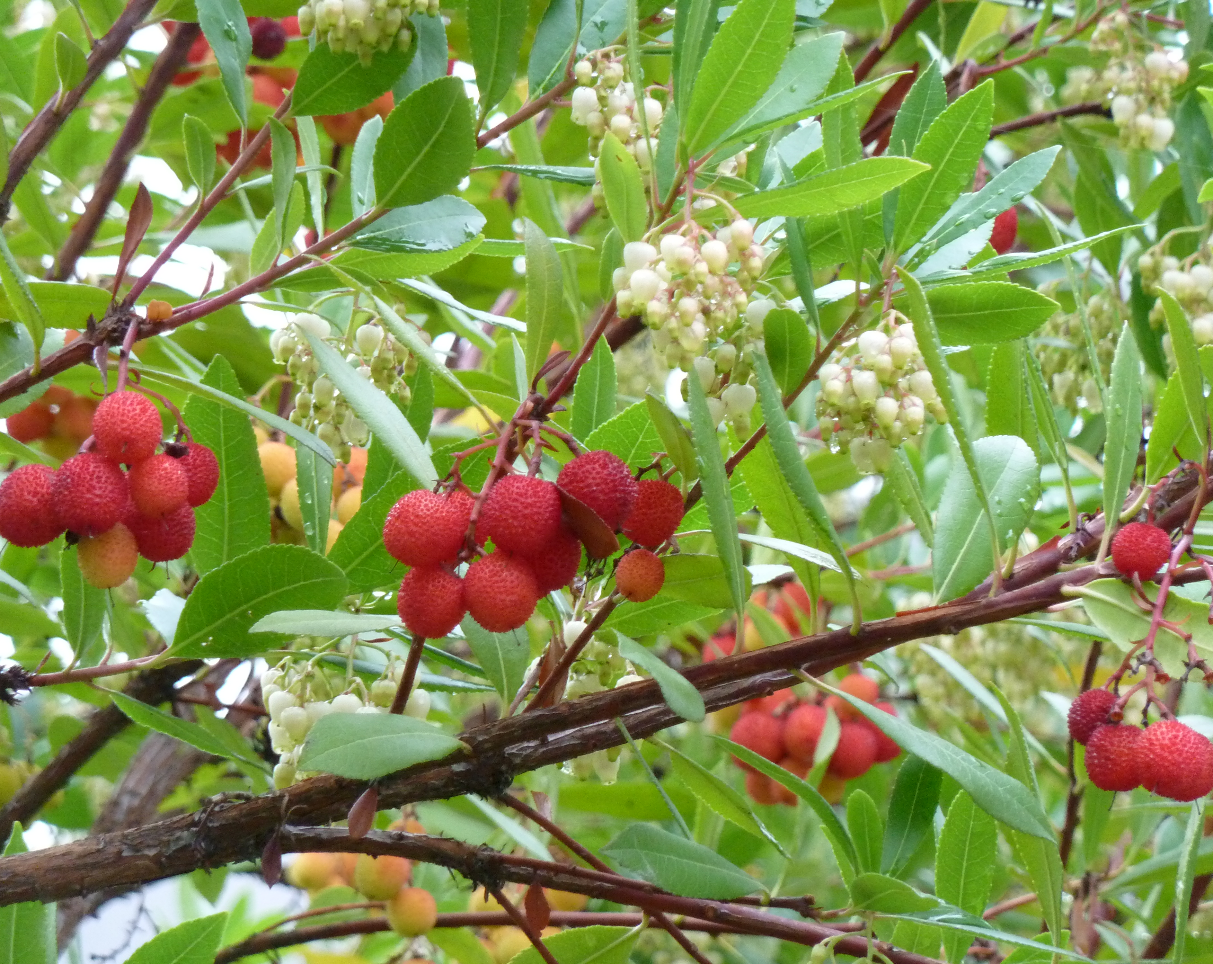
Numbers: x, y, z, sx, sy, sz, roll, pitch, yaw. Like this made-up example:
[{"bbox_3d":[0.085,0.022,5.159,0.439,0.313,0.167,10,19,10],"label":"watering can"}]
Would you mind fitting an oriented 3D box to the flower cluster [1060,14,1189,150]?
[{"bbox_3d":[0.153,-0.118,2.850,0.038,0.041,0.035,0,-10,0],"label":"flower cluster"}]

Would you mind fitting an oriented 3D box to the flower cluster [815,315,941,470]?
[{"bbox_3d":[0.069,-0.022,2.430,0.033,0.040,0.030,0,-10,0],"label":"flower cluster"}]

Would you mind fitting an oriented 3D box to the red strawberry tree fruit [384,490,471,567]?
[{"bbox_3d":[-0.044,0.012,2.380,0.020,0.019,0.020,0,-10,0],"label":"red strawberry tree fruit"}]

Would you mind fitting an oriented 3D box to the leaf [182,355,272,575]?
[{"bbox_3d":[-0.103,-0.003,2.640,0.024,0.064,0.006,-1,-6,0],"label":"leaf"}]

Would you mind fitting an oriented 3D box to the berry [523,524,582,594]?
[{"bbox_3d":[-0.016,0.021,2.620,0.019,0.019,0.019,0,-5,0],"label":"berry"}]

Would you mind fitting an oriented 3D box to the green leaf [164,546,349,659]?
[{"bbox_3d":[-0.088,0.030,2.430,0.050,0.027,0.011,-25,5,0],"label":"green leaf"}]

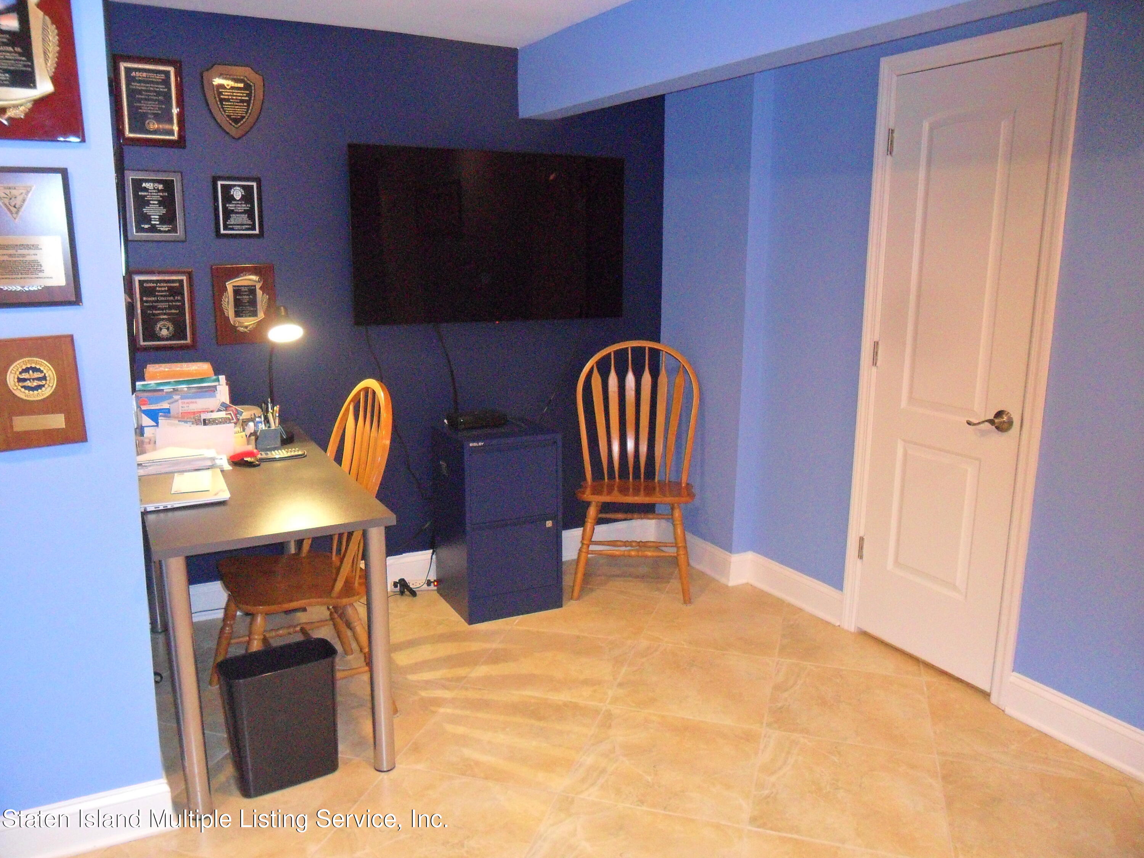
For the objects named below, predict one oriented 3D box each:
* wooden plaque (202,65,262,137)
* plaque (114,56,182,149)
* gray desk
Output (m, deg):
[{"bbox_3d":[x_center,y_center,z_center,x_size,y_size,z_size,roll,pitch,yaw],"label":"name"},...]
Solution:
[{"bbox_3d":[-1.240,-1.200,3.288,0.211,0.257,0.022,-5,13,-26],"label":"wooden plaque"},{"bbox_3d":[-1.493,-1.157,3.169,0.210,0.292,0.022,-5,13,-26],"label":"plaque"},{"bbox_3d":[-1.052,0.513,2.981,0.618,0.733,1.310,-5,13,-26],"label":"gray desk"}]

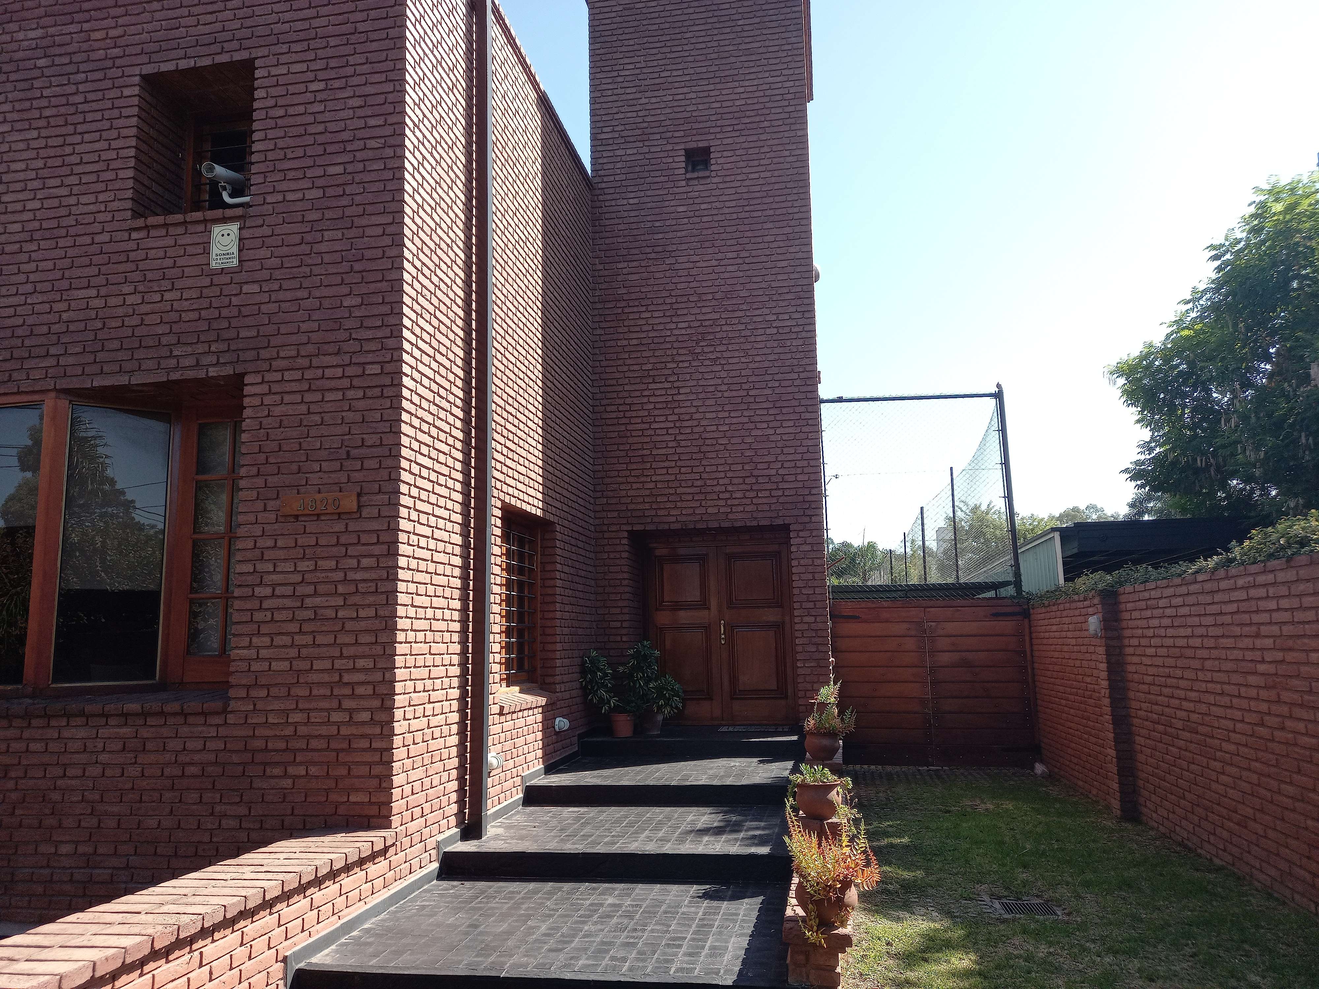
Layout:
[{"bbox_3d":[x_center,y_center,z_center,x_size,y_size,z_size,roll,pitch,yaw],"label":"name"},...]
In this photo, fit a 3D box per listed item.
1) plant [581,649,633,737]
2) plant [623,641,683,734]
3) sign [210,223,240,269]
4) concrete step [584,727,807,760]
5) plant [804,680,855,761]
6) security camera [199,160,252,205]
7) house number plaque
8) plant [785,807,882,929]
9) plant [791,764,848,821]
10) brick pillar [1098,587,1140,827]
[{"bbox_3d":[-0.529,2.049,9.861,0.500,0.880,0.480,-3,-9,9],"label":"plant"},{"bbox_3d":[-0.074,2.020,10.044,0.600,0.970,0.550,-3,-9,9],"label":"plant"},{"bbox_3d":[-2.799,-1.606,6.131,0.190,0.295,0.010,-3,-9,9],"label":"sign"},{"bbox_3d":[0.385,2.542,9.820,2.180,0.165,1.450,-3,-9,9],"label":"concrete step"},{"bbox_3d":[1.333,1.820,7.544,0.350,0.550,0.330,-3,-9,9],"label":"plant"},{"bbox_3d":[-2.794,-2.018,6.277,0.270,0.280,0.330,-4,1,11],"label":"security camera"},{"bbox_3d":[-2.057,0.056,5.734,0.490,0.118,0.022,-3,-9,9],"label":"house number plaque"},{"bbox_3d":[0.745,1.611,4.134,0.370,0.460,0.340,-3,-9,9],"label":"plant"},{"bbox_3d":[0.969,1.781,5.763,0.320,0.330,0.300,-3,-9,9],"label":"plant"},{"bbox_3d":[4.129,1.893,8.674,0.170,2.030,0.270,-3,-9,9],"label":"brick pillar"}]

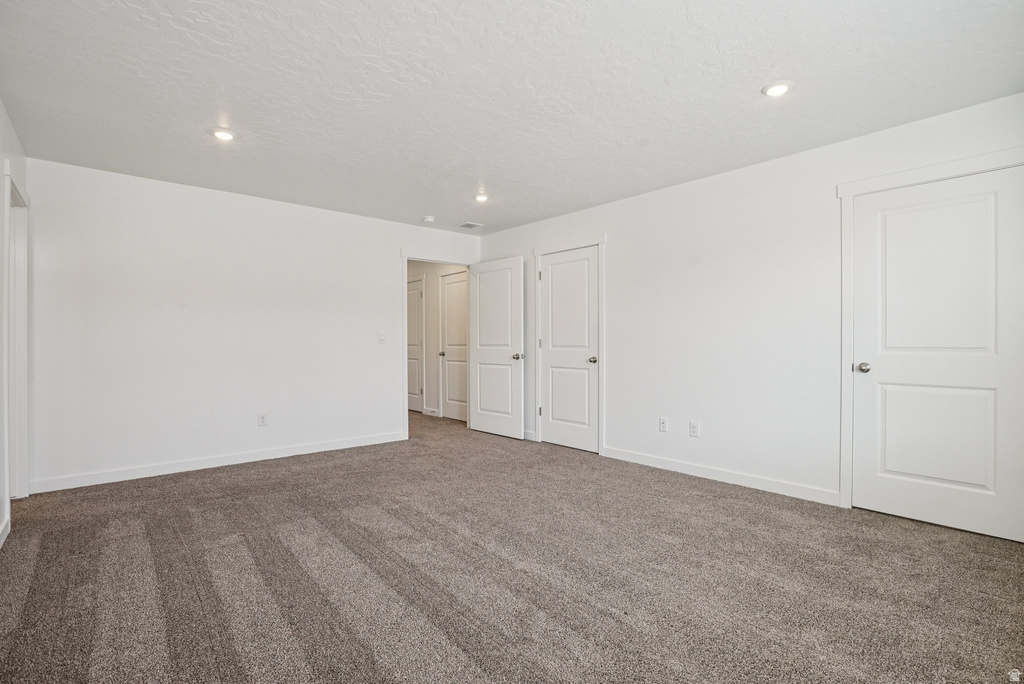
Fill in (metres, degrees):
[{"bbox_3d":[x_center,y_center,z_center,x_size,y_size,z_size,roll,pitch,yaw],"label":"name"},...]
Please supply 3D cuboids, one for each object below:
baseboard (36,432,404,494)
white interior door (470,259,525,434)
[{"bbox_3d":[-2.363,1.058,4.202,2.896,0.090,0.018,0,0,-39],"label":"baseboard"},{"bbox_3d":[-0.186,0.071,5.372,0.853,2.034,0.040,0,0,43],"label":"white interior door"}]

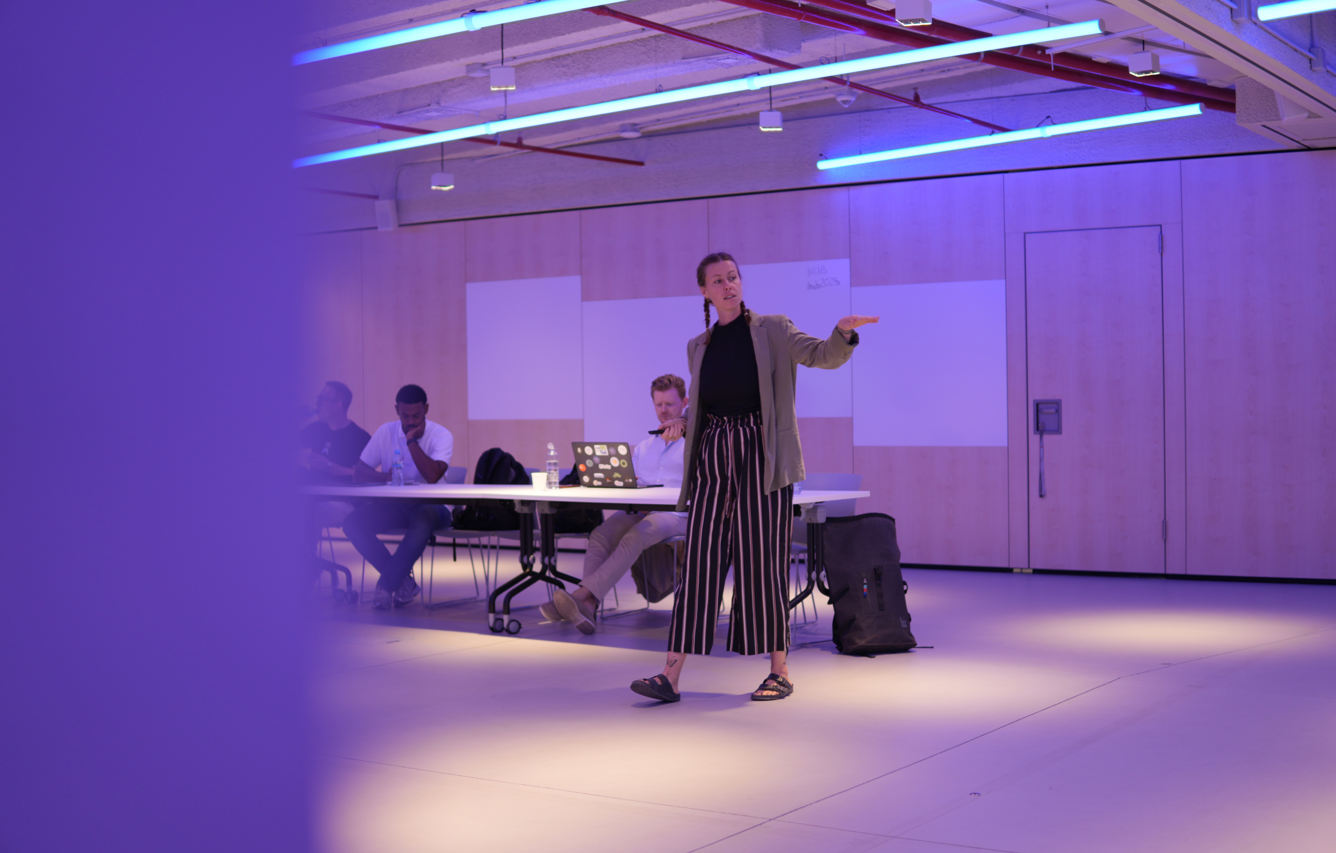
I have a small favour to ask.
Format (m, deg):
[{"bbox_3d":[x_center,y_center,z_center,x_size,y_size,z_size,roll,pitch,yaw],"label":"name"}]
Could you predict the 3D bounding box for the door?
[{"bbox_3d":[2.718,-0.166,10.620,0.885,2.160,0.060,0,1,31],"label":"door"}]

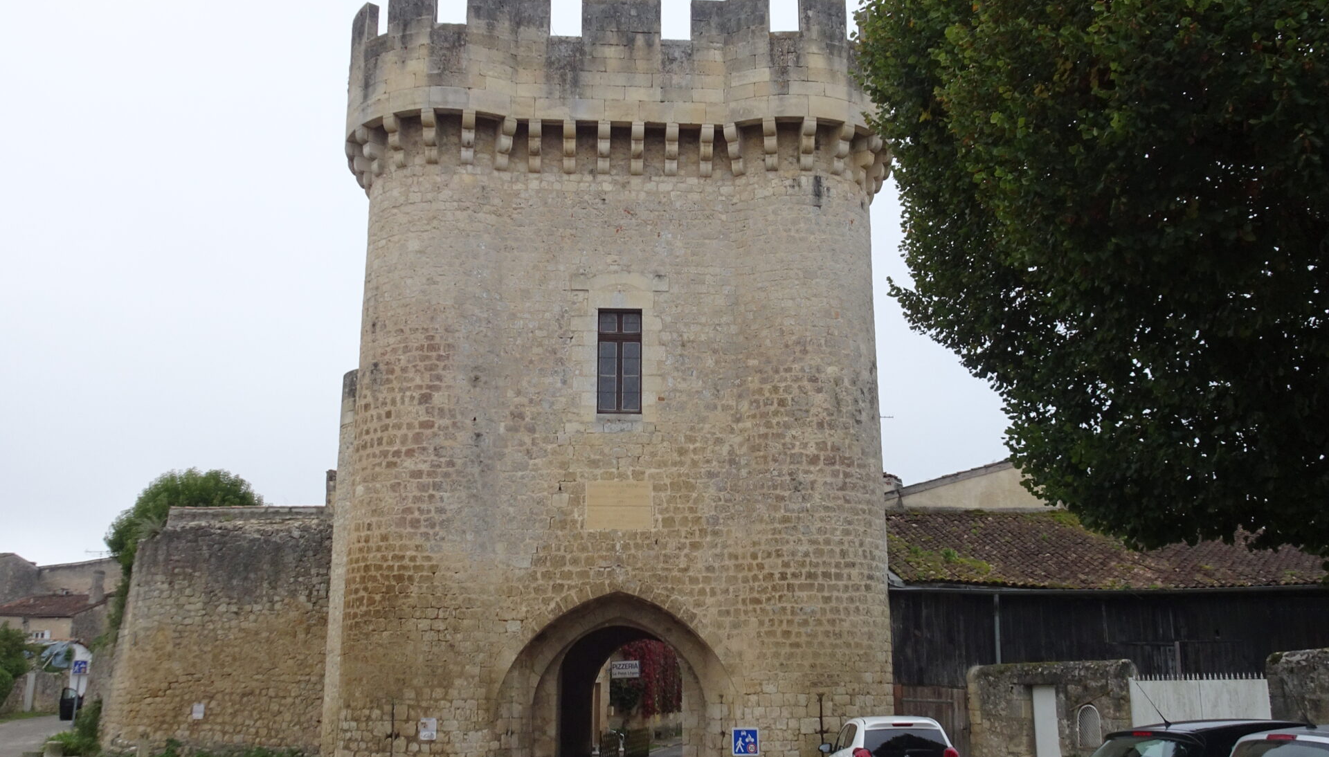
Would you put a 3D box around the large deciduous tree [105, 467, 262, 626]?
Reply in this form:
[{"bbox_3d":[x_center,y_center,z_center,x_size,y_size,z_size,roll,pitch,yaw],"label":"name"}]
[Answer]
[{"bbox_3d":[-14.572,7.019,38.517,5.800,8.400,5.800,0,-15,0],"label":"large deciduous tree"}]

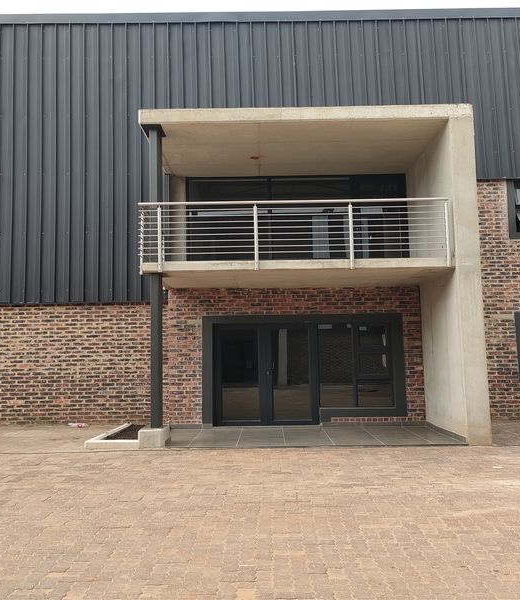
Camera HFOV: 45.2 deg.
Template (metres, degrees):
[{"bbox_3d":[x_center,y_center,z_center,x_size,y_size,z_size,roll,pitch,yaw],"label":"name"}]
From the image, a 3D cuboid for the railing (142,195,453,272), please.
[{"bbox_3d":[0.582,-0.933,11.685,5.240,1.200,2.660,-1,-6,1],"label":"railing"}]

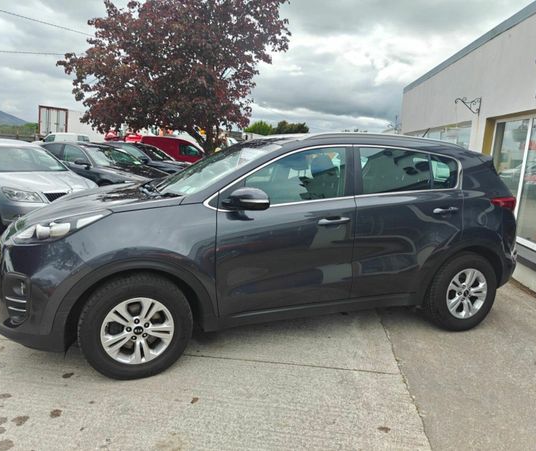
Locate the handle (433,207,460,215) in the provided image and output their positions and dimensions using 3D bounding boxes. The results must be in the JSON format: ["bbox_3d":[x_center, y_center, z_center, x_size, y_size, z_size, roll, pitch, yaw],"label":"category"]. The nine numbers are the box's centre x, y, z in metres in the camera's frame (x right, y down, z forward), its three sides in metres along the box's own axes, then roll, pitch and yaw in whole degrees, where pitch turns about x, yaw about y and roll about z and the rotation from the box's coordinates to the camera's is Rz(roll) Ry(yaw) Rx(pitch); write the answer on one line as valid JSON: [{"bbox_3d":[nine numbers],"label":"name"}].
[{"bbox_3d":[1.412,-0.120,3.301,0.245,0.045,0.055,-7,12,-19],"label":"handle"}]

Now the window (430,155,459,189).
[{"bbox_3d":[1.473,-0.449,3.490,0.303,0.298,0.050,-3,-12,-23],"label":"window"}]

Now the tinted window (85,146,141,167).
[{"bbox_3d":[-3.875,-1.705,10.367,0.903,0.076,1.391,39,25,19],"label":"tinted window"}]

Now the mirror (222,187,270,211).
[{"bbox_3d":[-0.129,-0.175,2.673,0.240,0.165,0.230,-2,11,-20],"label":"mirror"}]

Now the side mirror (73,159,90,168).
[{"bbox_3d":[-4.265,-1.403,9.546,0.210,0.185,0.250,7,12,29],"label":"side mirror"}]

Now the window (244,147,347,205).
[{"bbox_3d":[0.226,-0.366,2.990,0.843,0.440,0.060,-2,-12,-20],"label":"window"}]

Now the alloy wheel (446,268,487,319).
[{"bbox_3d":[1.675,0.575,3.591,0.445,0.445,0.180,-2,11,-20],"label":"alloy wheel"}]

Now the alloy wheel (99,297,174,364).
[{"bbox_3d":[-0.847,0.655,2.711,0.443,0.443,0.170,-2,11,-20],"label":"alloy wheel"}]

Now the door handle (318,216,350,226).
[{"bbox_3d":[0.475,-0.030,2.974,0.245,0.045,0.055,-8,12,-19],"label":"door handle"}]

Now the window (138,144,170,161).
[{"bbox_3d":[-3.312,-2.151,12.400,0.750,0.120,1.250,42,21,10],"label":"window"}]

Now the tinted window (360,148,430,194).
[{"bbox_3d":[1.008,-0.421,3.243,0.650,0.360,0.050,-2,-9,-20],"label":"tinted window"}]

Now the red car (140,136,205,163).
[{"bbox_3d":[-3.728,-2.816,17.560,4.250,1.820,1.820,2,10,3],"label":"red car"}]

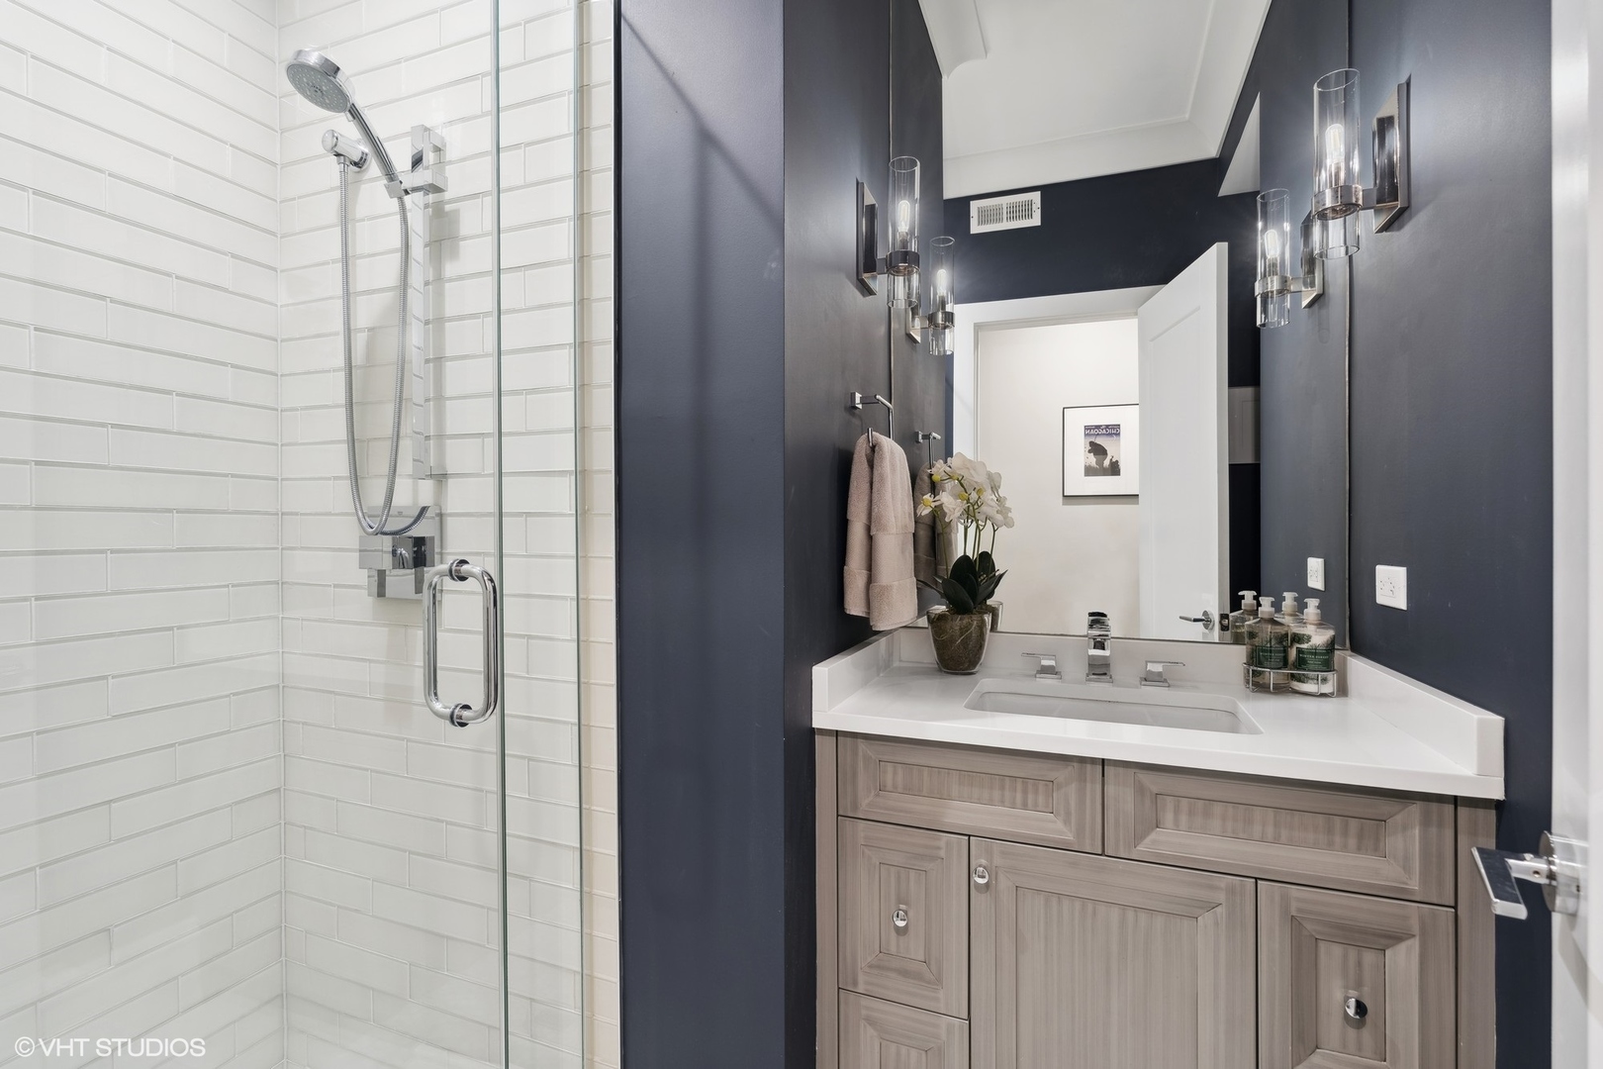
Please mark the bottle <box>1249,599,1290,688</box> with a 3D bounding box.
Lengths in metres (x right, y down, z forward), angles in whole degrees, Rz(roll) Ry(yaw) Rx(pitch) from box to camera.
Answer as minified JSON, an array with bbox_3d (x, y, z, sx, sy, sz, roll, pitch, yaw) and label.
[{"bbox_3d":[0.929,0.219,1.419,0.075,0.184,0.066,0,0,32],"label":"bottle"}]

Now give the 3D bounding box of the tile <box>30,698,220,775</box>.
[{"bbox_3d":[-1.258,0.378,1.361,0.008,0.075,0.300,0,0,21],"label":"tile"}]

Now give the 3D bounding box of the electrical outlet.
[{"bbox_3d":[1.030,0.091,1.243,0.008,0.071,0.118,0,0,21],"label":"electrical outlet"}]

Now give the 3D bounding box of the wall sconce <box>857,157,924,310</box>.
[{"bbox_3d":[0.197,-0.647,1.539,0.127,0.307,0.104,0,0,21],"label":"wall sconce"}]

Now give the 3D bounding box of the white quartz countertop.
[{"bbox_3d":[0.568,0.289,1.358,0.952,0.105,0.570,0,0,21],"label":"white quartz countertop"}]

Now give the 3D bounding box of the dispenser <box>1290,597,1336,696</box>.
[{"bbox_3d":[1.001,0.219,1.395,0.075,0.184,0.066,0,0,23],"label":"dispenser"}]

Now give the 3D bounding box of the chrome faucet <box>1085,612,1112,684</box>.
[{"bbox_3d":[0.619,0.232,1.476,0.050,0.161,0.152,0,0,21],"label":"chrome faucet"}]

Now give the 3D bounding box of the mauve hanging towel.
[{"bbox_3d":[0.163,-0.018,1.458,0.116,0.400,0.220,0,0,21],"label":"mauve hanging towel"}]

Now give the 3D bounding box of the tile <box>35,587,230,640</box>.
[{"bbox_3d":[-1.259,0.147,1.360,0.008,0.075,0.300,0,0,21],"label":"tile"}]

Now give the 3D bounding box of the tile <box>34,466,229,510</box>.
[{"bbox_3d":[-1.259,-0.083,1.359,0.008,0.075,0.300,0,0,21],"label":"tile"}]

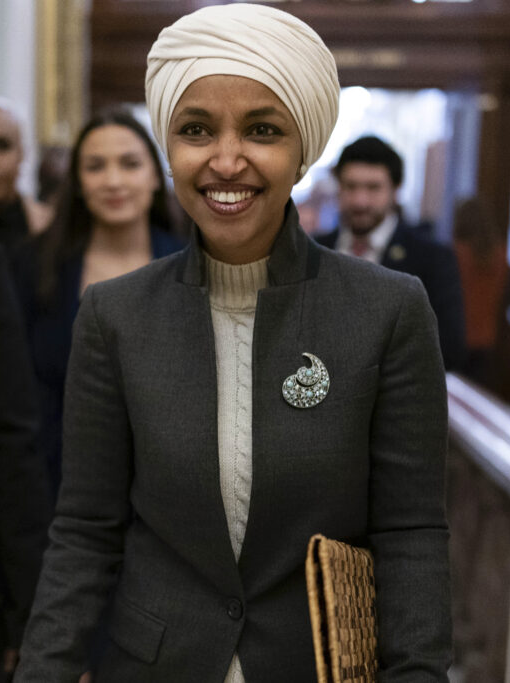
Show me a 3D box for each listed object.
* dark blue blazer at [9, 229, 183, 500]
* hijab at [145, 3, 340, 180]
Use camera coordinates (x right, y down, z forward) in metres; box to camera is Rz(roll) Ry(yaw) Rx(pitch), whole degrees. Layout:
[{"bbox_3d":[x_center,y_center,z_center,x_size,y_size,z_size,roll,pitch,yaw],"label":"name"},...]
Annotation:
[{"bbox_3d":[-0.281,0.107,1.995,0.470,0.660,0.270,1,8,-3],"label":"dark blue blazer"},{"bbox_3d":[-0.013,-0.260,1.050,0.205,0.195,0.245,2,7,6],"label":"hijab"}]

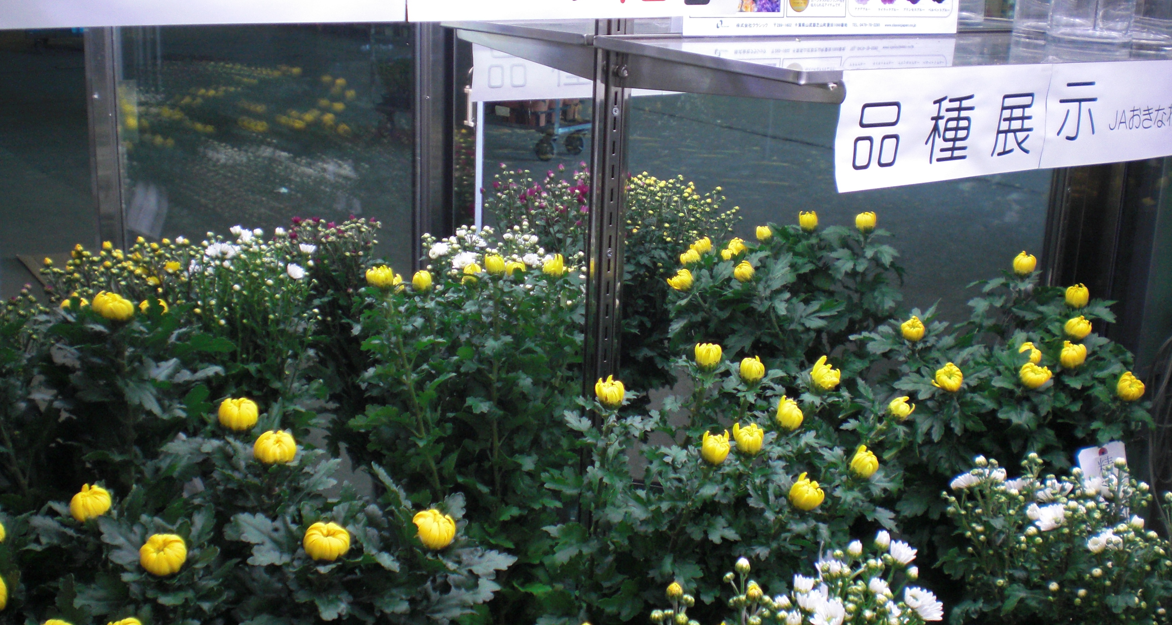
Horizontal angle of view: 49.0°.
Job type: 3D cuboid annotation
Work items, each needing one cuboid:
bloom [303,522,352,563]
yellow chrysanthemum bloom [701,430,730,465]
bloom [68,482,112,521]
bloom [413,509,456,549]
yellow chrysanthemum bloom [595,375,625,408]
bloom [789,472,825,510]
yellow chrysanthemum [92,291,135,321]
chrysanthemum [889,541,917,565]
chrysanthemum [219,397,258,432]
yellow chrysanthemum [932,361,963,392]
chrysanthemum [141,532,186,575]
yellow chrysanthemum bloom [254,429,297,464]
[{"bbox_3d":[-0.178,0.157,0.883,0.032,0.027,0.032,-1,37,-12],"label":"bloom"},{"bbox_3d":[0.111,0.116,1.105,0.026,0.030,0.026,4,16,6],"label":"yellow chrysanthemum bloom"},{"bbox_3d":[-0.368,0.141,0.955,0.032,0.028,0.032,-18,39,-22],"label":"bloom"},{"bbox_3d":[-0.110,0.158,0.935,0.032,0.029,0.032,3,20,-6],"label":"bloom"},{"bbox_3d":[0.021,0.070,1.138,0.026,0.029,0.026,2,16,1],"label":"yellow chrysanthemum bloom"},{"bbox_3d":[0.183,0.149,1.070,0.029,0.030,0.029,3,28,10],"label":"bloom"},{"bbox_3d":[-0.474,-0.006,1.290,0.041,0.029,0.036,-4,17,-20],"label":"yellow chrysanthemum"},{"bbox_3d":[0.224,0.170,0.910,0.021,0.017,0.021,24,15,9],"label":"chrysanthemum"},{"bbox_3d":[-0.274,0.081,1.015,0.033,0.028,0.033,-2,17,-15],"label":"chrysanthemum"},{"bbox_3d":[0.394,0.070,1.395,0.031,0.029,0.031,7,52,16],"label":"yellow chrysanthemum"},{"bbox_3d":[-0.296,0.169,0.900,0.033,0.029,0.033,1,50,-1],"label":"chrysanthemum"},{"bbox_3d":[-0.234,0.102,0.970,0.032,0.027,0.032,-2,32,-14],"label":"yellow chrysanthemum bloom"}]

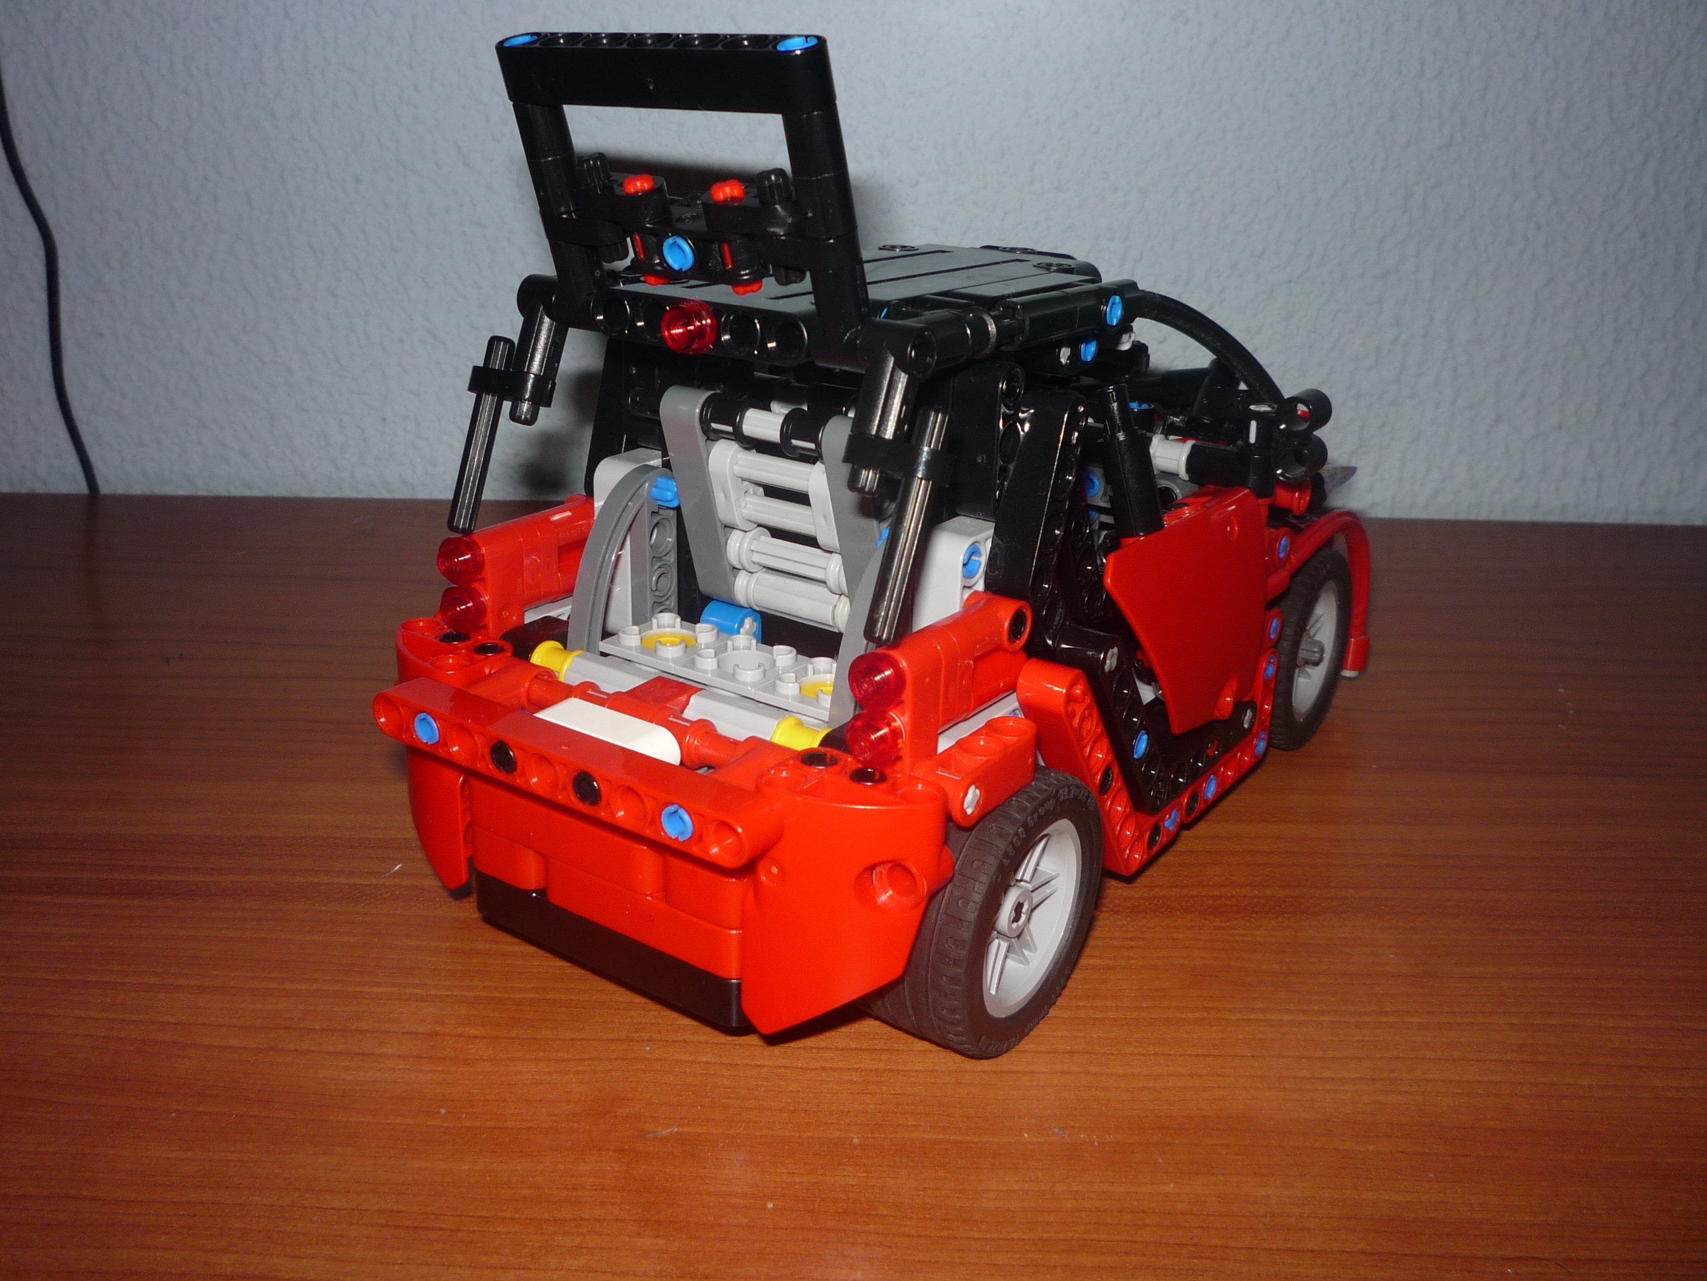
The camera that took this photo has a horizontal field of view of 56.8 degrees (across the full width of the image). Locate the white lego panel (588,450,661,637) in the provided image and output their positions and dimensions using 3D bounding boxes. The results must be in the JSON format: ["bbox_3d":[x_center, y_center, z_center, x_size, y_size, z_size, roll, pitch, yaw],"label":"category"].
[{"bbox_3d":[-0.037,-0.017,0.276,0.008,0.032,0.016,15,25,31],"label":"white lego panel"}]

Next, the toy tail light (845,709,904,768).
[{"bbox_3d":[0.003,0.013,0.212,0.008,0.008,0.005,15,25,31],"label":"toy tail light"}]

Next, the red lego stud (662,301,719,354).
[{"bbox_3d":[-0.023,-0.045,0.224,0.008,0.008,0.005,15,25,31],"label":"red lego stud"}]

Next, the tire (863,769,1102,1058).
[{"bbox_3d":[0.018,0.038,0.236,0.022,0.043,0.043,15,25,31],"label":"tire"}]

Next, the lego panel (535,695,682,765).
[{"bbox_3d":[-0.036,0.015,0.228,0.024,0.008,0.008,15,25,31],"label":"lego panel"}]

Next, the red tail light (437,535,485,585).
[{"bbox_3d":[-0.063,-0.012,0.250,0.008,0.008,0.005,15,25,31],"label":"red tail light"}]

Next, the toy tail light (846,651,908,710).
[{"bbox_3d":[0.003,0.006,0.209,0.008,0.008,0.005,15,25,31],"label":"toy tail light"}]

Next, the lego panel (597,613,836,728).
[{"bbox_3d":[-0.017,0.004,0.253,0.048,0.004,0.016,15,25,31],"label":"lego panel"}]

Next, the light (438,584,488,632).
[{"bbox_3d":[-0.063,-0.005,0.253,0.008,0.008,0.005,15,25,31],"label":"light"}]

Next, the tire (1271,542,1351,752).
[{"bbox_3d":[0.088,0.000,0.336,0.022,0.043,0.043,15,25,31],"label":"tire"}]

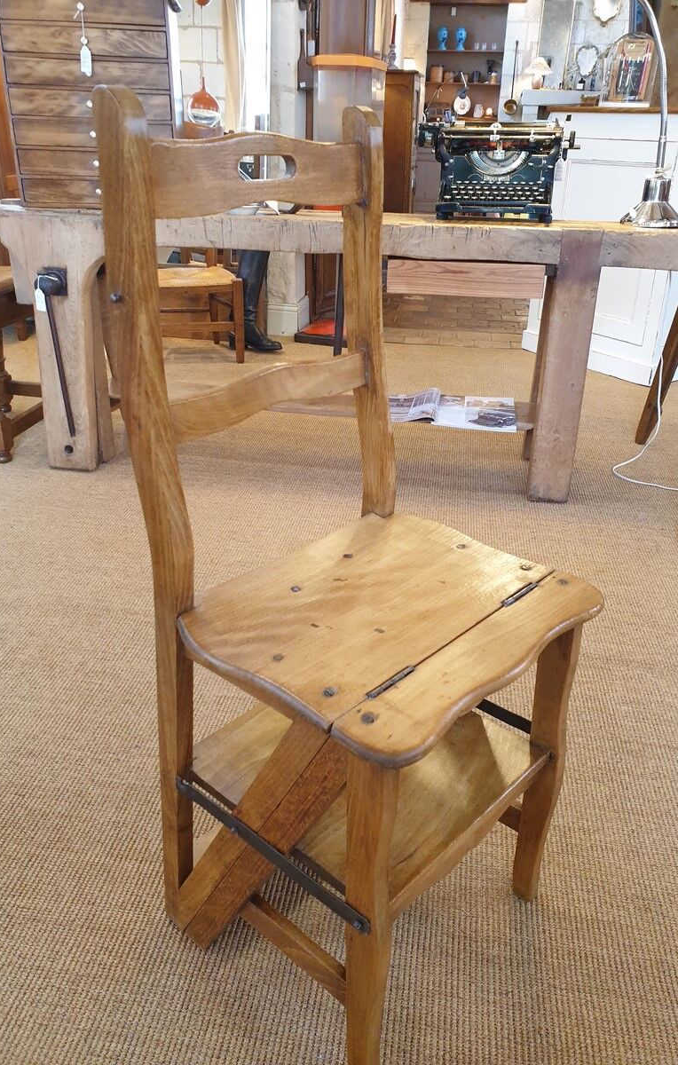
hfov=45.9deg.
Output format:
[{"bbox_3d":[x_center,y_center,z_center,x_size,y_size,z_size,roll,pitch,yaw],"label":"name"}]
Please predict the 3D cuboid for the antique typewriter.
[{"bbox_3d":[0.402,-0.955,2.095,0.400,0.243,0.340,6,25,10],"label":"antique typewriter"}]

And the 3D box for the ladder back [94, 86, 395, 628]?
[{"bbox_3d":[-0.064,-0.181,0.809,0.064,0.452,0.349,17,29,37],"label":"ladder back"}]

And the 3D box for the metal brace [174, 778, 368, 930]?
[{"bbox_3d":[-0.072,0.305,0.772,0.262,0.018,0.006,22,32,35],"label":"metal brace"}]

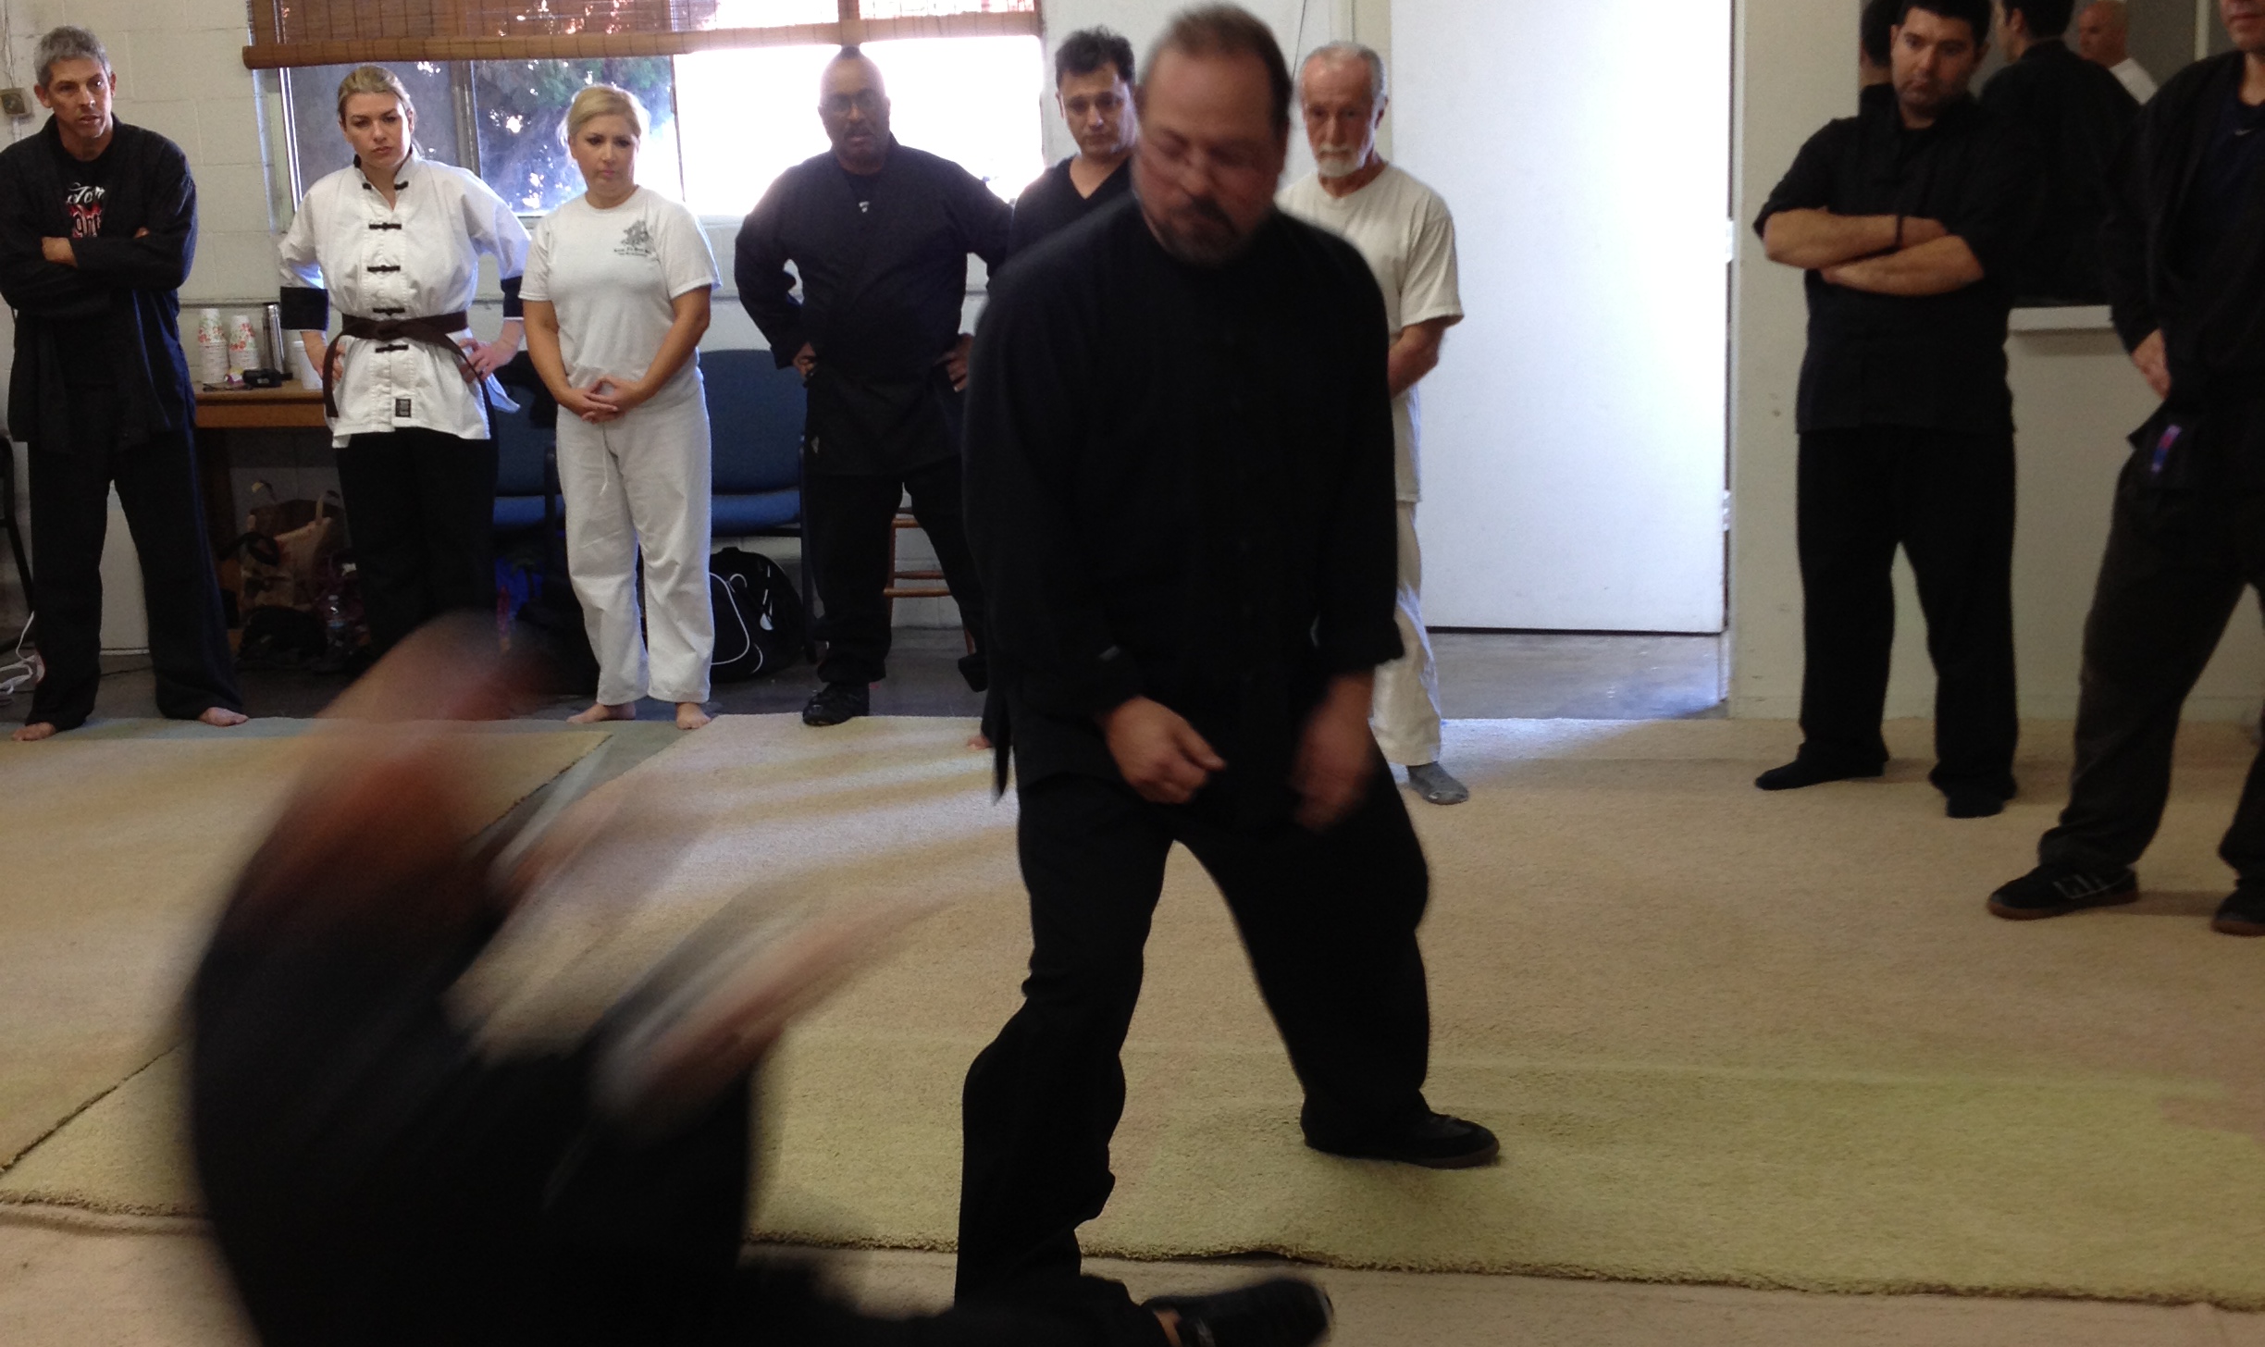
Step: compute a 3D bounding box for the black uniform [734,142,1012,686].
[{"bbox_3d":[-0.624,-0.636,7.678,0.700,1.390,0.420,0,12,9],"label":"black uniform"}]

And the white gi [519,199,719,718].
[{"bbox_3d":[-1.258,-0.561,7.761,0.490,1.335,0.300,-3,11,-3],"label":"white gi"}]

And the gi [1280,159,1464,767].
[{"bbox_3d":[0.453,-0.447,6.747,0.560,1.360,0.320,-1,11,6],"label":"gi"}]

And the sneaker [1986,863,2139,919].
[{"bbox_3d":[1.742,0.384,5.715,0.295,0.115,0.108,-5,12,-13],"label":"sneaker"}]

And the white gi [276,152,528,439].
[{"bbox_3d":[-1.869,-0.967,7.829,0.640,0.730,0.340,-2,11,-1],"label":"white gi"}]

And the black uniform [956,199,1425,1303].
[{"bbox_3d":[0.079,0.088,4.128,0.650,1.430,0.660,-4,11,-7],"label":"black uniform"}]

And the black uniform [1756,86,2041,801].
[{"bbox_3d":[1.618,-0.497,6.489,0.580,1.490,0.400,5,13,30],"label":"black uniform"}]

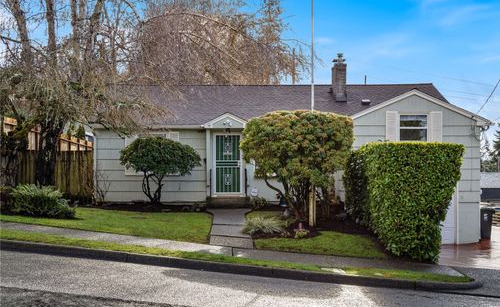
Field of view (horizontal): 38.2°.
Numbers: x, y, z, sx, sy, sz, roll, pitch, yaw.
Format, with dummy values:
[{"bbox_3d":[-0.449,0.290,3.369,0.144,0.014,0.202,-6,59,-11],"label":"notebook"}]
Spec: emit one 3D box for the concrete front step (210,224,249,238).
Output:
[{"bbox_3d":[-0.530,2.130,19.200,1.020,0.170,1.400,0,0,0],"label":"concrete front step"}]

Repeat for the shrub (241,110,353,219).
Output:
[{"bbox_3d":[1.340,0.330,20.800,3.200,3.100,2.900,0,0,0],"label":"shrub"}]

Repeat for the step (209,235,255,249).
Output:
[{"bbox_3d":[-0.470,2.230,18.200,1.100,0.250,0.600,0,0,0],"label":"step"}]

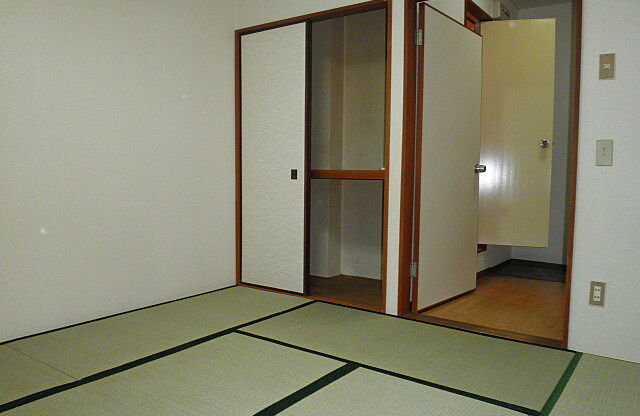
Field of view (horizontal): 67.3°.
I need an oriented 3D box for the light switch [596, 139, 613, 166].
[{"bbox_3d":[1.405,-0.272,2.375,0.070,0.120,0.012,3,5,36],"label":"light switch"}]

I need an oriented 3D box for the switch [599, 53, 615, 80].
[{"bbox_3d":[1.402,-0.692,2.349,0.070,0.120,0.012,3,5,36],"label":"switch"}]

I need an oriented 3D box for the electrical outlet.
[{"bbox_3d":[1.398,0.433,2.424,0.070,0.120,0.012,3,5,36],"label":"electrical outlet"}]

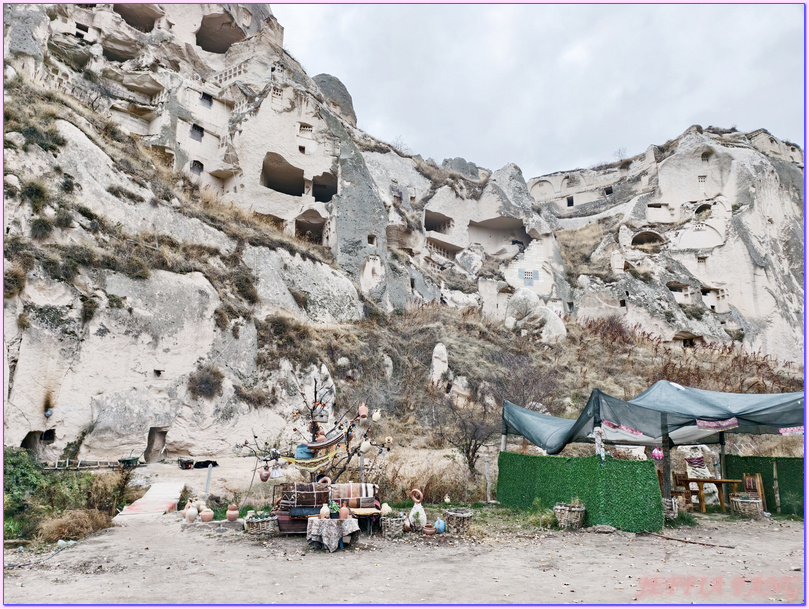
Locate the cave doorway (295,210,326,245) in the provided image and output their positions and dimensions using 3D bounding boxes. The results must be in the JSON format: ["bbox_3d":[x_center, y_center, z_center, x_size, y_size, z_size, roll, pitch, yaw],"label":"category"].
[{"bbox_3d":[-7.900,-6.471,45.232,2.500,2.550,0.700,4,-15,-14],"label":"cave doorway"}]

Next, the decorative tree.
[{"bbox_3d":[-1.744,2.691,10.200,2.750,2.450,2.000,0,-12,0],"label":"decorative tree"}]

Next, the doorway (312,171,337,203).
[{"bbox_3d":[-6.986,-10.305,47.000,2.000,2.600,1.000,4,-13,-17],"label":"doorway"}]

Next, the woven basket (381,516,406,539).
[{"bbox_3d":[-0.208,3.858,9.389,0.400,0.320,0.380,0,-14,-1],"label":"woven basket"}]

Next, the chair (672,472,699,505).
[{"bbox_3d":[6.329,4.170,12.100,0.500,0.880,0.460,-1,-12,6],"label":"chair"}]

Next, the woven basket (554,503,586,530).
[{"bbox_3d":[3.149,4.022,10.262,0.560,0.430,0.540,-4,-15,16],"label":"woven basket"}]

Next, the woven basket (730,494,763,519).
[{"bbox_3d":[7.475,4.444,11.809,0.560,0.370,0.520,-8,-16,30],"label":"woven basket"}]

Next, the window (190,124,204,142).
[{"bbox_3d":[-18.219,-15.050,47.369,0.350,1.300,1.080,-12,-18,39],"label":"window"}]

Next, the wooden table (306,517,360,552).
[{"bbox_3d":[-1.116,3.570,8.514,0.720,0.450,0.550,1,-14,-3],"label":"wooden table"}]

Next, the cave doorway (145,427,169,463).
[{"bbox_3d":[-11.981,6.763,26.000,1.000,1.650,0.500,4,-13,-17],"label":"cave doorway"}]

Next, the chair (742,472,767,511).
[{"bbox_3d":[7.788,4.284,12.278,0.480,0.910,0.460,2,-14,-9],"label":"chair"}]

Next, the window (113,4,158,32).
[{"bbox_3d":[-26.490,-28.361,53.000,4.000,2.800,1.500,4,-13,-17],"label":"window"}]

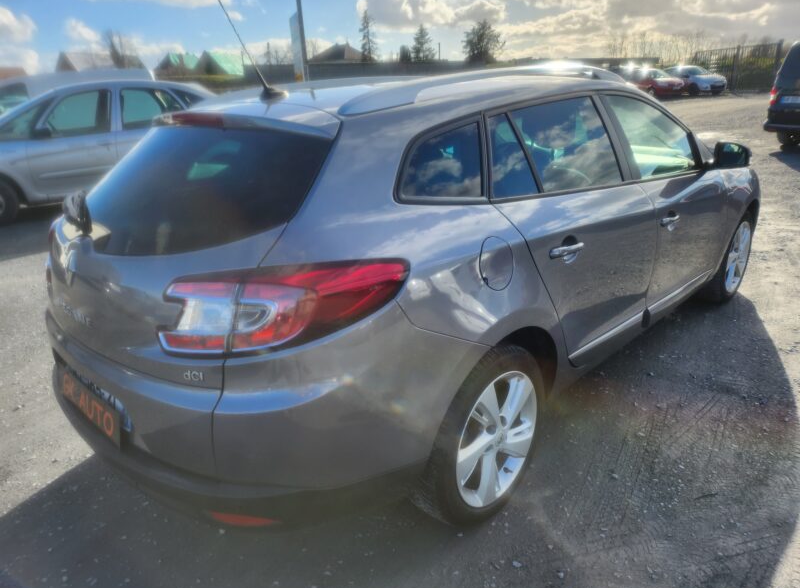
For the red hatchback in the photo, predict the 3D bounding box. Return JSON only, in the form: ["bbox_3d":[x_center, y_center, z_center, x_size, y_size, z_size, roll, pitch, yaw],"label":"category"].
[{"bbox_3d":[12.970,-11.414,30.087,1.680,1.430,3.950,-16,25,-32],"label":"red hatchback"}]

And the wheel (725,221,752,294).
[{"bbox_3d":[2.191,-0.257,3.714,0.470,0.470,0.170,-20,28,-40],"label":"wheel"}]

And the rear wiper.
[{"bbox_3d":[-1.003,-0.259,1.731,0.075,0.115,0.310,-13,24,-26],"label":"rear wiper"}]

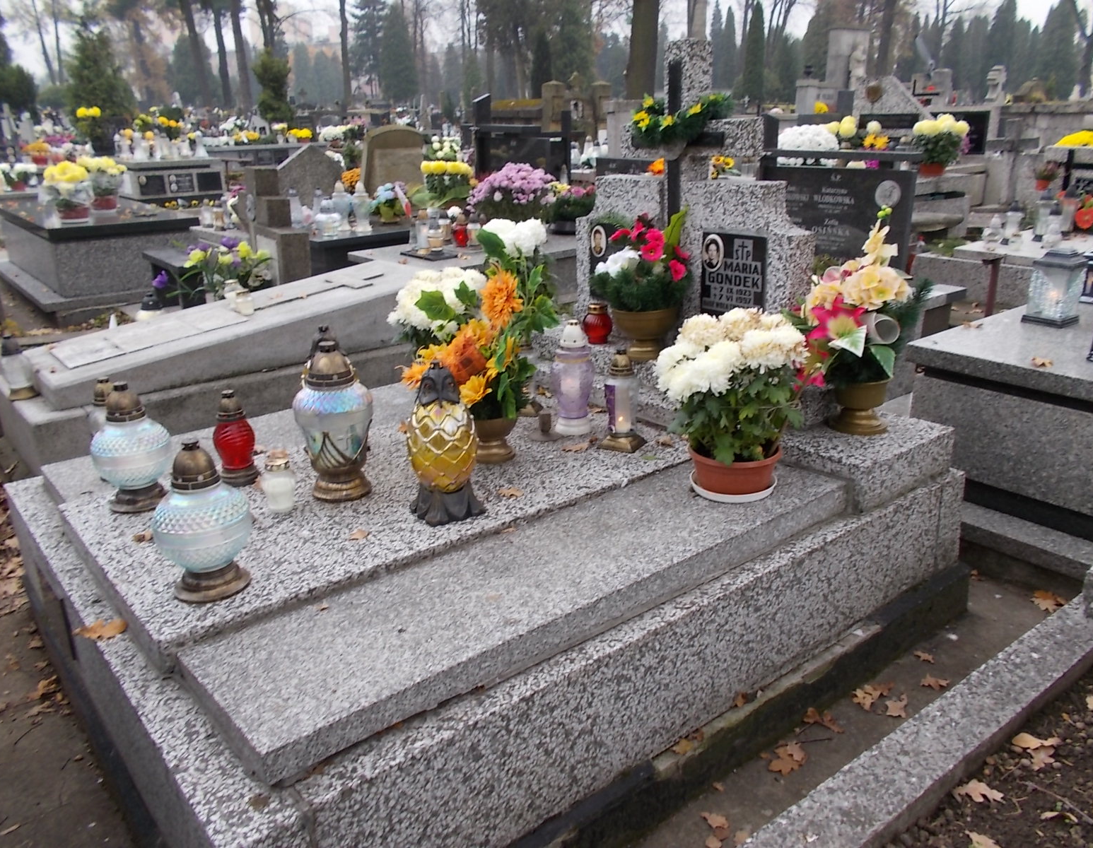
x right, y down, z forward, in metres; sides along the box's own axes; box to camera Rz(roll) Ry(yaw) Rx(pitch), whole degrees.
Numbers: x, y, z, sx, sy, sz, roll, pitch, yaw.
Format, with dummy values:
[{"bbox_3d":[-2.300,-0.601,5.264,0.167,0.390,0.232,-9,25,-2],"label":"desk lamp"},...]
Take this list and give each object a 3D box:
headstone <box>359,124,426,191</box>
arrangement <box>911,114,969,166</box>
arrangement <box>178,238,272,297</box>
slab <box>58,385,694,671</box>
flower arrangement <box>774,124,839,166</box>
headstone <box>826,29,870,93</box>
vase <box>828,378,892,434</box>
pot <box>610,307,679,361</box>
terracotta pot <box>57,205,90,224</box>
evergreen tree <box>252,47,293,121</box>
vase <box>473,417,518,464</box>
[{"bbox_3d":[-1.310,-2.236,7.300,0.550,0.700,0.150,-16,23,-37],"label":"headstone"},{"bbox_3d":[2.969,-2.140,6.400,0.440,0.390,0.400,6,20,23],"label":"arrangement"},{"bbox_3d":[-1.855,-0.894,4.900,0.540,0.380,0.400,-9,20,-22],"label":"arrangement"},{"bbox_3d":[-0.362,0.161,2.329,1.567,0.067,0.845,-15,23,-37],"label":"slab"},{"bbox_3d":[2.029,-2.159,6.600,0.480,0.340,0.420,4,19,16],"label":"flower arrangement"},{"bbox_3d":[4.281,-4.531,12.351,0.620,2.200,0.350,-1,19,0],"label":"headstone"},{"bbox_3d":[0.883,-0.059,2.384,0.165,0.130,0.165,5,19,20],"label":"vase"},{"bbox_3d":[0.341,-0.314,2.923,0.237,0.168,0.237,-1,20,0],"label":"pot"},{"bbox_3d":[-3.311,-1.470,5.950,0.220,0.130,0.220,-16,24,-36],"label":"terracotta pot"},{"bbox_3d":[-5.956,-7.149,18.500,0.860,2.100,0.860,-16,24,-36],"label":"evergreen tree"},{"bbox_3d":[-0.142,0.035,2.308,0.122,0.113,0.122,-1,20,0],"label":"vase"}]

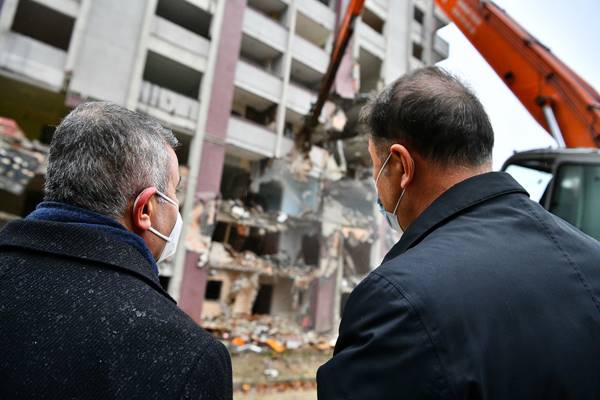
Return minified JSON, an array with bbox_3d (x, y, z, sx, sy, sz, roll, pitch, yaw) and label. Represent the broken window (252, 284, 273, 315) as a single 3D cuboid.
[{"bbox_3d":[-1.810,4.801,19.302,0.980,1.380,0.200,14,-16,-34],"label":"broken window"}]

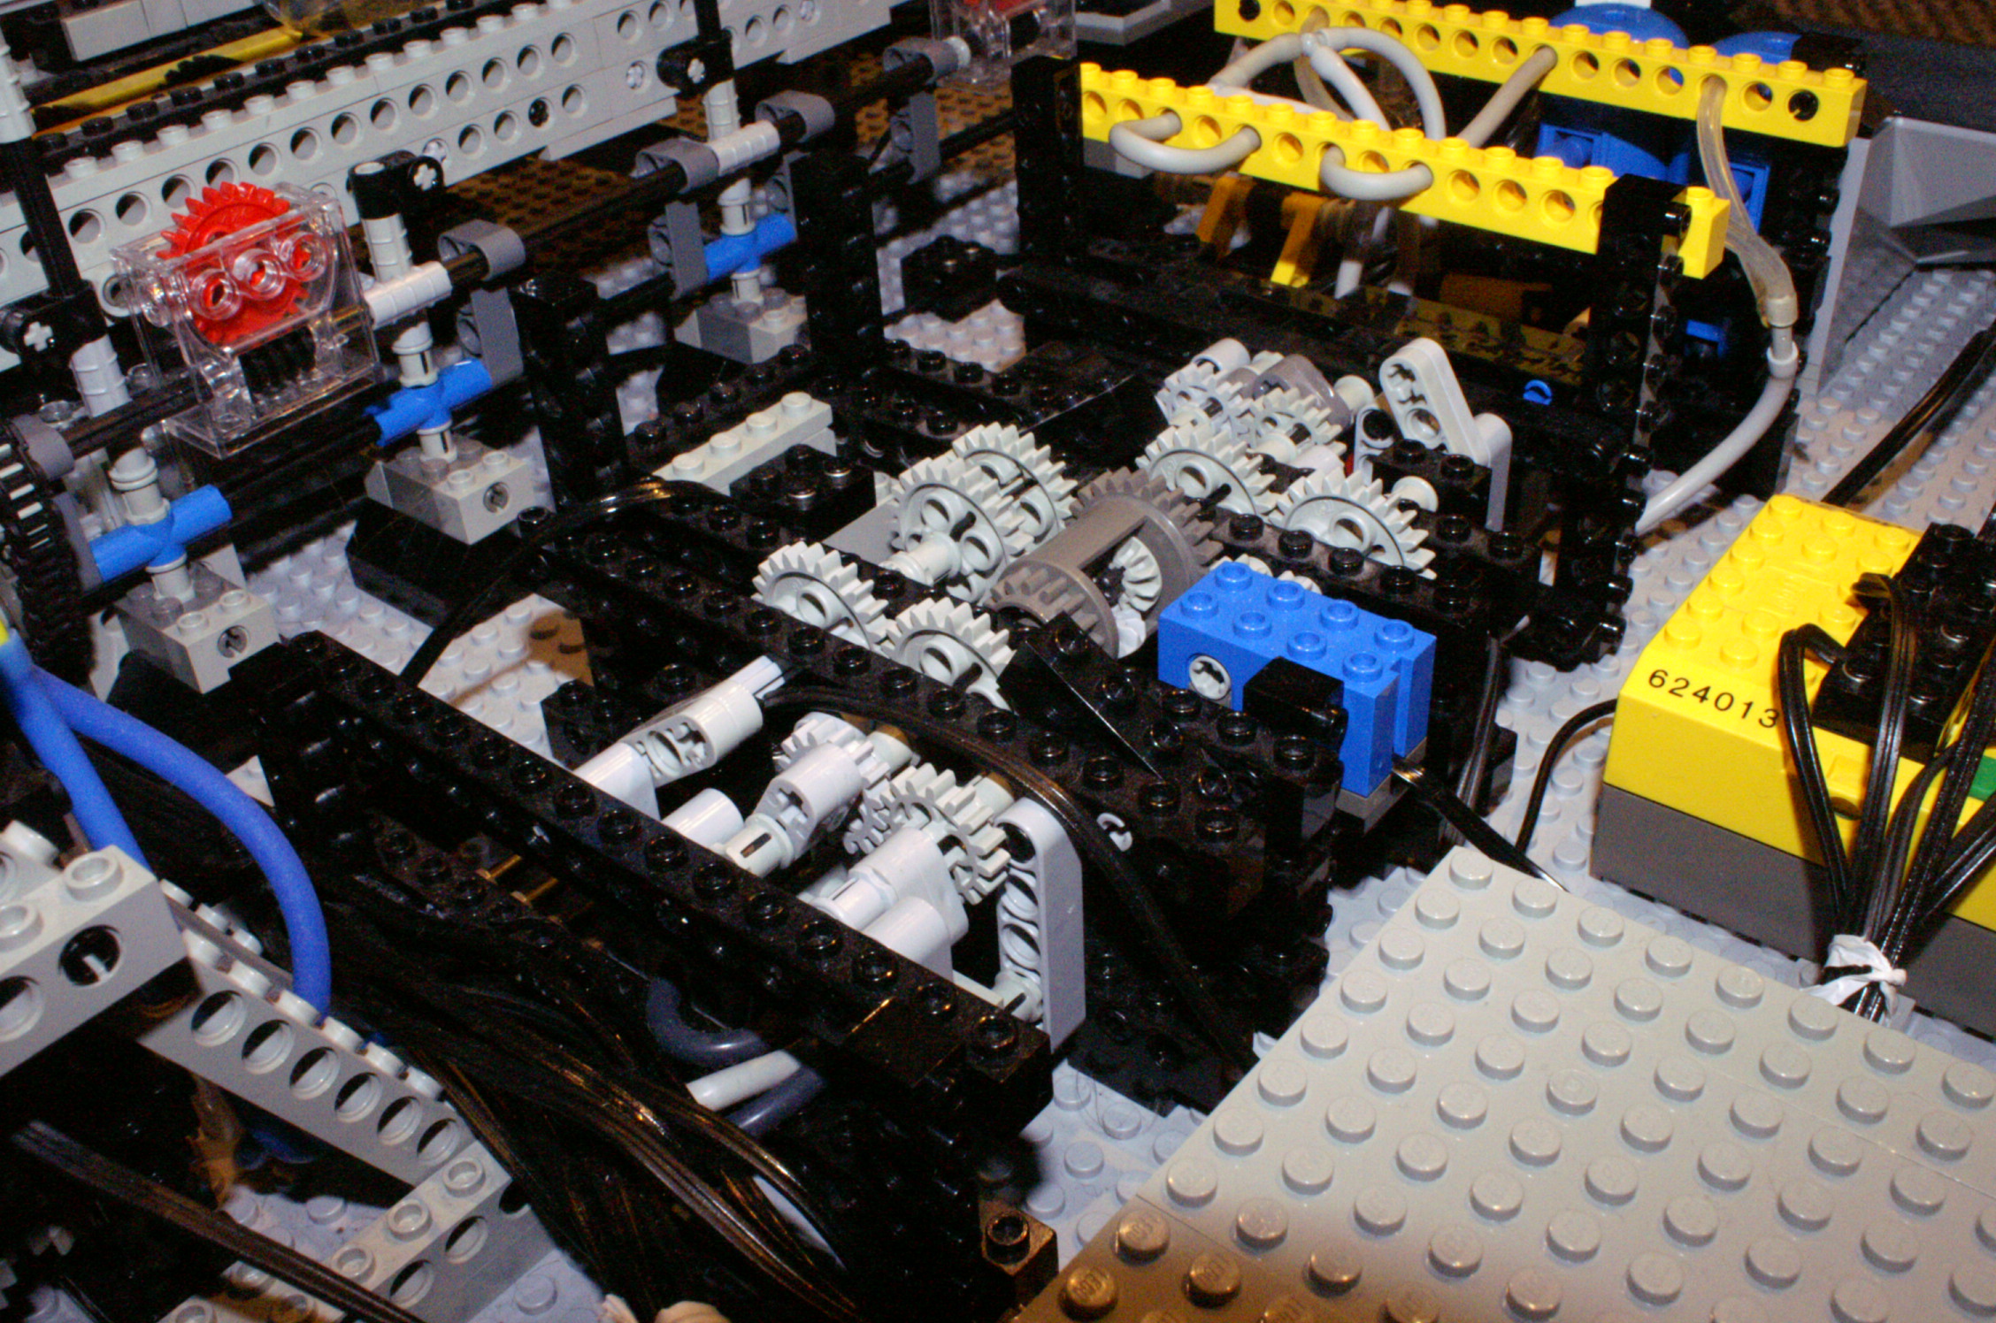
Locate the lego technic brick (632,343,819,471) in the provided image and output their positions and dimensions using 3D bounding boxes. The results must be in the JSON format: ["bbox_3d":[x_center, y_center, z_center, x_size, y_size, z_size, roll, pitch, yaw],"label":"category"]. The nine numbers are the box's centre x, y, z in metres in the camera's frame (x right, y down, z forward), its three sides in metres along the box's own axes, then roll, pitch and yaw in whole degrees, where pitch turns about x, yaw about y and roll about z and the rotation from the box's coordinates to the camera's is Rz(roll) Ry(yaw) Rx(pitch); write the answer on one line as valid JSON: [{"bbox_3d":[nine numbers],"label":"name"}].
[{"bbox_3d":[-0.041,-0.040,0.297,0.008,0.011,0.048,23,43,32],"label":"lego technic brick"}]

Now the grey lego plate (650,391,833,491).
[{"bbox_3d":[-0.040,-0.034,0.290,0.008,0.005,0.032,23,43,31],"label":"grey lego plate"}]

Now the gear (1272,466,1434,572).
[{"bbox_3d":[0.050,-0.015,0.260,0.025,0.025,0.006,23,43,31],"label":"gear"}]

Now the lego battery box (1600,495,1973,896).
[{"bbox_3d":[0.134,0.015,0.253,0.082,0.040,0.056,23,43,32],"label":"lego battery box"}]

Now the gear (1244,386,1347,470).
[{"bbox_3d":[0.046,-0.034,0.286,0.017,0.017,0.008,23,43,32],"label":"gear"}]

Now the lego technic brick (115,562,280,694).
[{"bbox_3d":[-0.138,-0.007,0.314,0.024,0.011,0.016,23,43,32],"label":"lego technic brick"}]

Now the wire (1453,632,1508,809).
[{"bbox_3d":[0.067,0.009,0.251,0.005,0.029,0.004,23,43,31],"label":"wire"}]

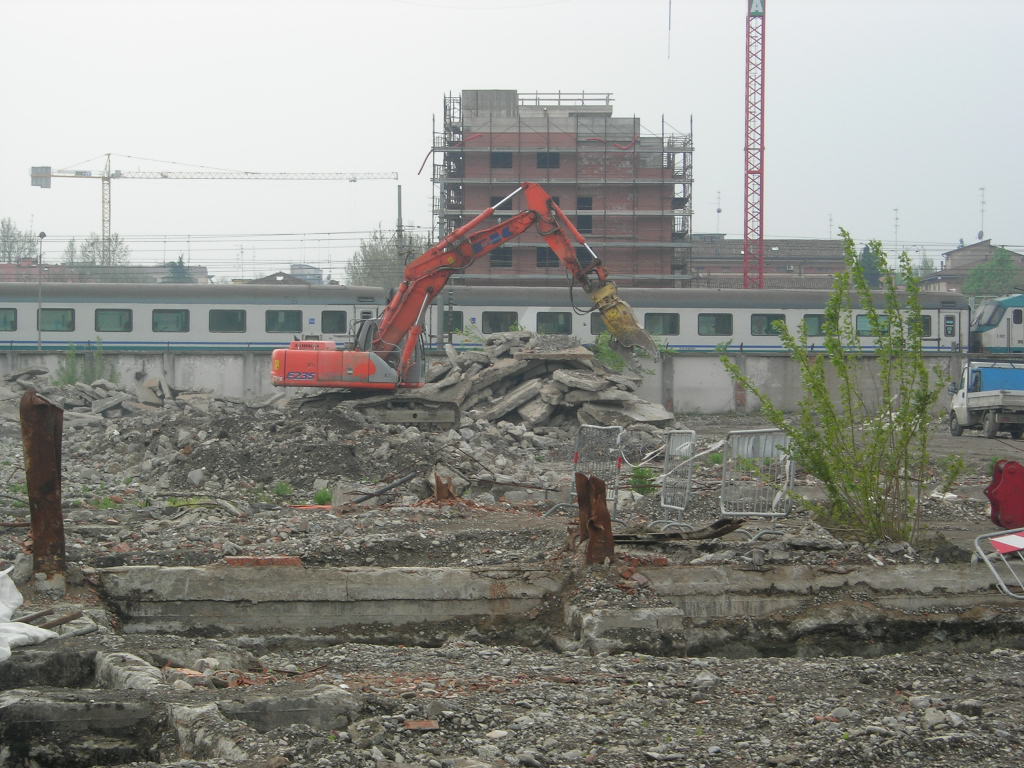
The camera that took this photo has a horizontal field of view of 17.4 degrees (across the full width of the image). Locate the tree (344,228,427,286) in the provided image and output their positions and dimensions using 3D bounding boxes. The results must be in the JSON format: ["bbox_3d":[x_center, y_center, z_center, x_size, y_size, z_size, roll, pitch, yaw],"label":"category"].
[{"bbox_3d":[-7.205,-4.054,195.000,5.000,10.200,4.800,0,0,0],"label":"tree"}]

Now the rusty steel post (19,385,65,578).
[{"bbox_3d":[-3.871,0.819,27.500,0.350,1.560,0.280,0,0,0],"label":"rusty steel post"}]

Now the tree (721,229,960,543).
[{"bbox_3d":[3.263,0.015,33.200,2.350,3.120,2.100,0,0,0],"label":"tree"}]

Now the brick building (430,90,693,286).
[{"bbox_3d":[3.213,-8.991,217.000,16.500,19.600,12.500,0,0,0],"label":"brick building"}]

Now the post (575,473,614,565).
[{"bbox_3d":[0.726,1.183,29.400,0.330,0.810,0.270,0,0,0],"label":"post"}]

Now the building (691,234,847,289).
[{"bbox_3d":[20.773,-5.800,275.000,14.500,12.900,11.000,0,0,0],"label":"building"}]

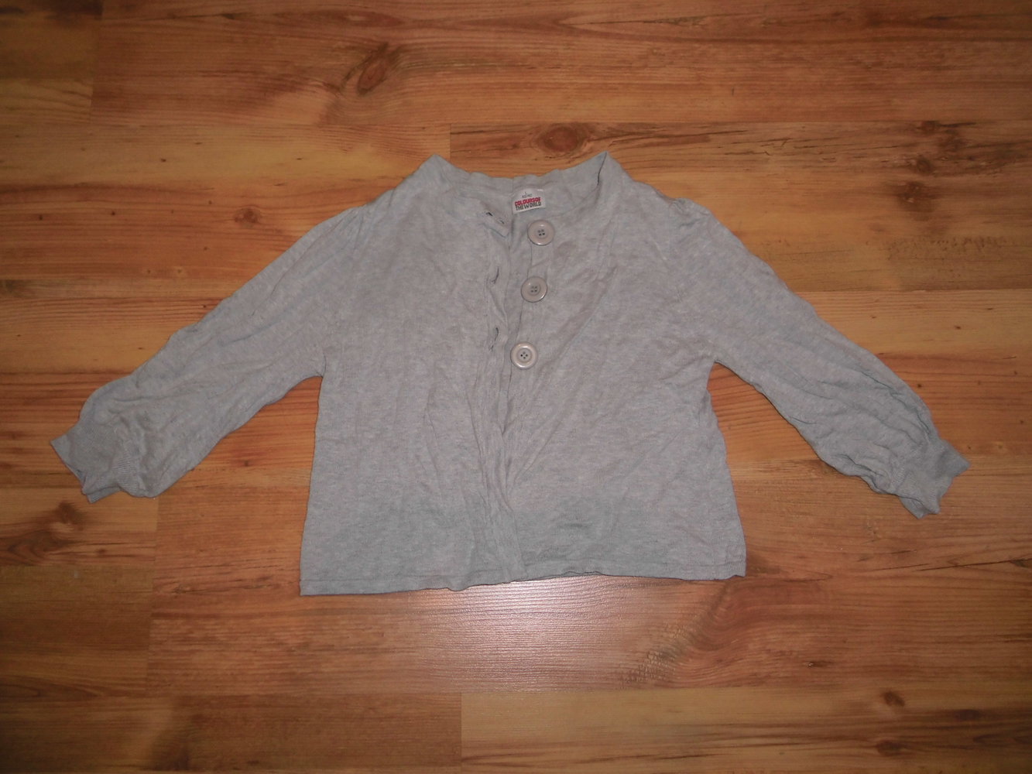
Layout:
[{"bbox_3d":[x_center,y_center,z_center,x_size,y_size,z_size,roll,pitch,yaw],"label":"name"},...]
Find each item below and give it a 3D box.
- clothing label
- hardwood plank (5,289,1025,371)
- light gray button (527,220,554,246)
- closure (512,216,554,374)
[{"bbox_3d":[0.014,-0.203,0.840,0.036,0.003,0.025,-11,79,-3],"label":"clothing label"},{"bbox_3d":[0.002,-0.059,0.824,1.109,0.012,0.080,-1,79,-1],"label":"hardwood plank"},{"bbox_3d":[0.027,-0.165,0.826,0.029,0.004,0.029,-1,79,-1],"label":"light gray button"},{"bbox_3d":[0.018,-0.098,0.814,0.035,0.008,0.166,8,79,1],"label":"closure"}]

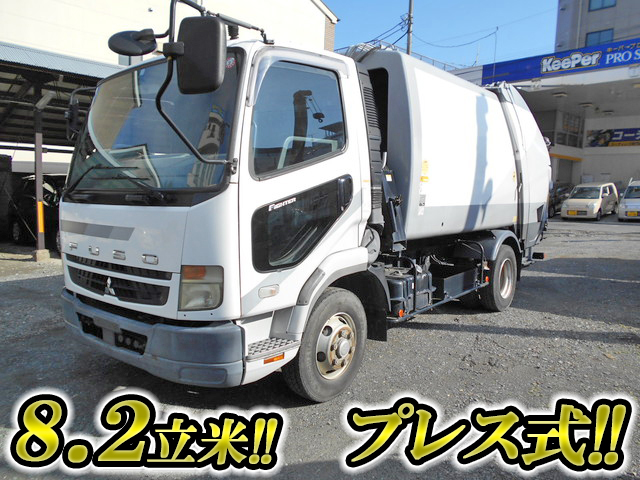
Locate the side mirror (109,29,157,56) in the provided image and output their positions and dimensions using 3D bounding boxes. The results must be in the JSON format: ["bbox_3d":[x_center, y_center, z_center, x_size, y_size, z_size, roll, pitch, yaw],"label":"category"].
[{"bbox_3d":[-0.878,-0.924,2.250,0.210,0.150,0.085,-2,-29,-14],"label":"side mirror"}]

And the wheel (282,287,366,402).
[{"bbox_3d":[0.034,0.748,3.519,0.225,0.805,0.805,4,8,39],"label":"wheel"}]

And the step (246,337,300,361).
[{"bbox_3d":[-0.317,0.667,2.917,0.420,0.050,0.190,-6,8,-43],"label":"step"}]

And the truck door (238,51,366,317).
[{"bbox_3d":[-0.111,-0.362,3.077,0.150,1.540,1.150,5,8,42],"label":"truck door"}]

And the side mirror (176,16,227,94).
[{"bbox_3d":[-0.547,-0.852,2.220,0.195,0.350,0.085,0,6,9],"label":"side mirror"}]

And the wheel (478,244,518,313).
[{"bbox_3d":[2.209,0.477,6.001,0.225,0.805,0.805,4,8,39],"label":"wheel"}]

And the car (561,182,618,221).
[{"bbox_3d":[12.100,-1.730,21.500,3.395,1.500,1.475,-6,8,-45],"label":"car"}]

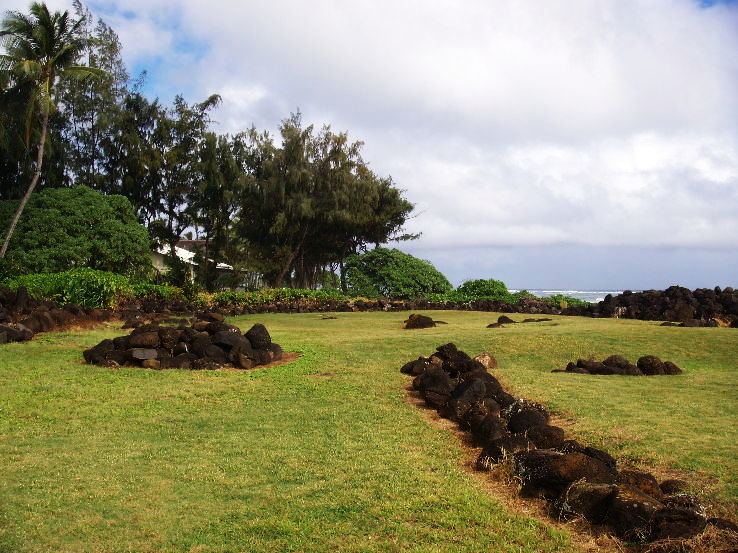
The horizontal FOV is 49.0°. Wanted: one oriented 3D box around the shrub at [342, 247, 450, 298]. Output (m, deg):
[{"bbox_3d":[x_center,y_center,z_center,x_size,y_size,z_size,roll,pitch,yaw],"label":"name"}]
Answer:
[{"bbox_3d":[1.894,-0.064,52.000,7.063,3.467,5.800,0,-1,0],"label":"shrub"}]

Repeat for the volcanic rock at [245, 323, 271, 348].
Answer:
[{"bbox_3d":[-2.188,1.185,16.000,0.524,0.533,0.480,0,-1,0],"label":"volcanic rock"}]

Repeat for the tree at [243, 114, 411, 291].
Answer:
[{"bbox_3d":[-2.869,-4.909,56.000,12.308,12.861,10.500,0,-1,0],"label":"tree"}]

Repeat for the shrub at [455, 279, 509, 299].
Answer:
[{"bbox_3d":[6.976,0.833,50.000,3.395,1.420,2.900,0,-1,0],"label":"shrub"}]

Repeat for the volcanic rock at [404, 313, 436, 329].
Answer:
[{"bbox_3d":[1.812,1.566,28.500,1.126,0.563,0.850,0,-1,0],"label":"volcanic rock"}]

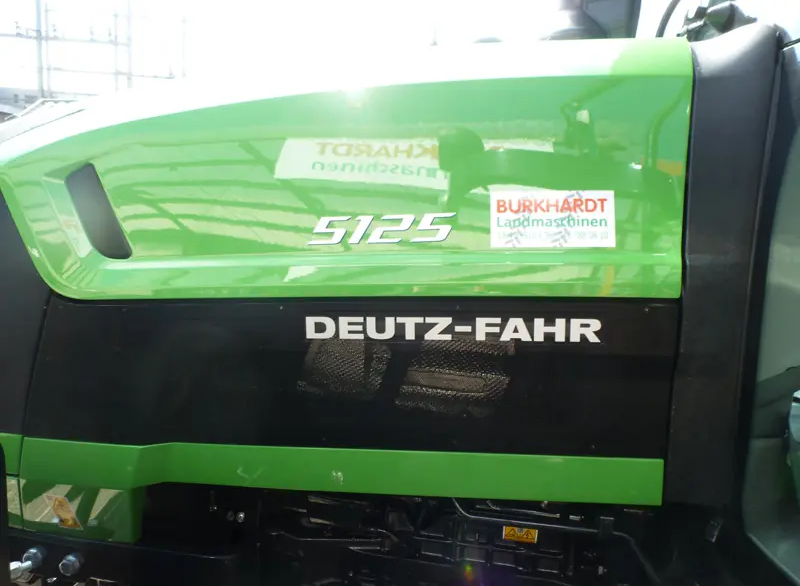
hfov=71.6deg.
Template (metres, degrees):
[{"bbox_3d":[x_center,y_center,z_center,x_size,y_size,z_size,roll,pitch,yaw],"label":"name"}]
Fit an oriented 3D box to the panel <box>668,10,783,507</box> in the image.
[{"bbox_3d":[0.539,-0.037,0.989,0.129,0.792,0.140,3,5,9],"label":"panel"}]

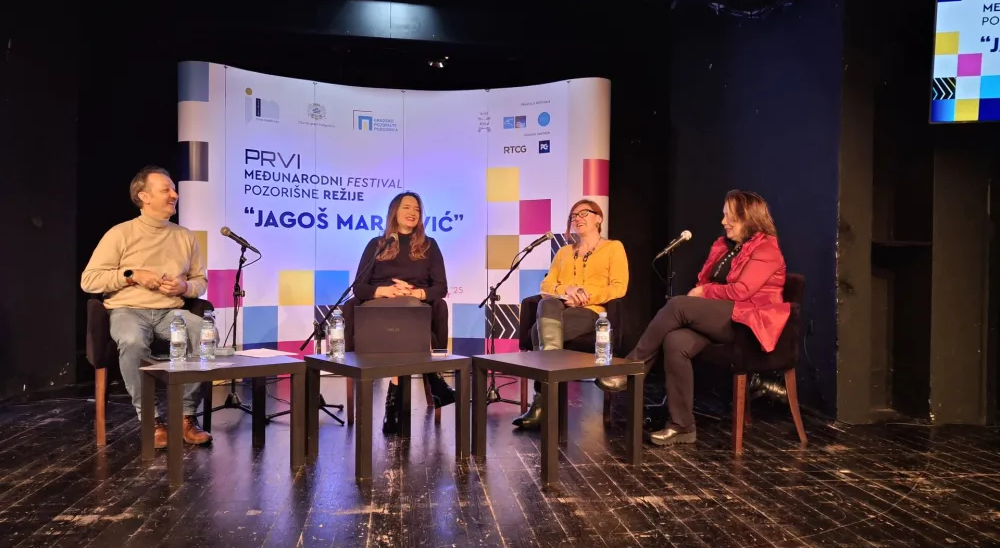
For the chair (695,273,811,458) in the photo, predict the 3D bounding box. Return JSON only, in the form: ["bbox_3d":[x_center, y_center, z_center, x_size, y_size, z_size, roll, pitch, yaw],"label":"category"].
[{"bbox_3d":[1.238,0.418,3.704,0.570,0.840,0.580,0,0,-24],"label":"chair"}]

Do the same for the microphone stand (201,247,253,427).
[{"bbox_3d":[-1.536,0.332,4.210,0.500,1.000,0.450,0,0,0],"label":"microphone stand"}]

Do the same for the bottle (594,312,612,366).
[{"bbox_3d":[0.442,0.274,3.085,0.065,0.224,0.065,0,0,0],"label":"bottle"}]

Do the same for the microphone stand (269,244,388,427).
[{"bbox_3d":[-0.975,0.313,4.190,0.710,1.040,0.490,0,0,-2],"label":"microphone stand"}]

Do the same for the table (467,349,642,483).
[{"bbox_3d":[0.255,0.611,3.264,0.550,0.450,0.550,0,0,-36],"label":"table"}]

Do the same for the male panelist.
[{"bbox_3d":[-1.794,0.134,3.690,0.590,1.380,0.680,0,0,-34],"label":"male panelist"}]

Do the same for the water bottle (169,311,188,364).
[{"bbox_3d":[-1.416,0.271,3.180,0.065,0.224,0.065,0,0,0],"label":"water bottle"}]

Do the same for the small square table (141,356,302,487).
[{"bbox_3d":[-1.223,0.603,3.180,0.550,0.450,0.550,0,0,-36],"label":"small square table"}]

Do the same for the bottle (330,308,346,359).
[{"bbox_3d":[-0.739,0.265,3.285,0.066,0.230,0.066,0,0,0],"label":"bottle"}]

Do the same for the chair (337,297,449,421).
[{"bbox_3d":[-0.614,0.409,4.264,0.580,0.840,0.570,0,0,-7],"label":"chair"}]

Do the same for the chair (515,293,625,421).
[{"bbox_3d":[0.465,0.413,4.417,0.580,0.840,0.570,0,0,22],"label":"chair"}]

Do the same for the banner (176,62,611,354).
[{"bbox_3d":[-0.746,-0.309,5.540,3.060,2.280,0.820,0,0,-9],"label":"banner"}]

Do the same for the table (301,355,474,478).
[{"bbox_3d":[-0.520,0.610,3.315,0.550,0.450,0.550,0,0,-39],"label":"table"}]

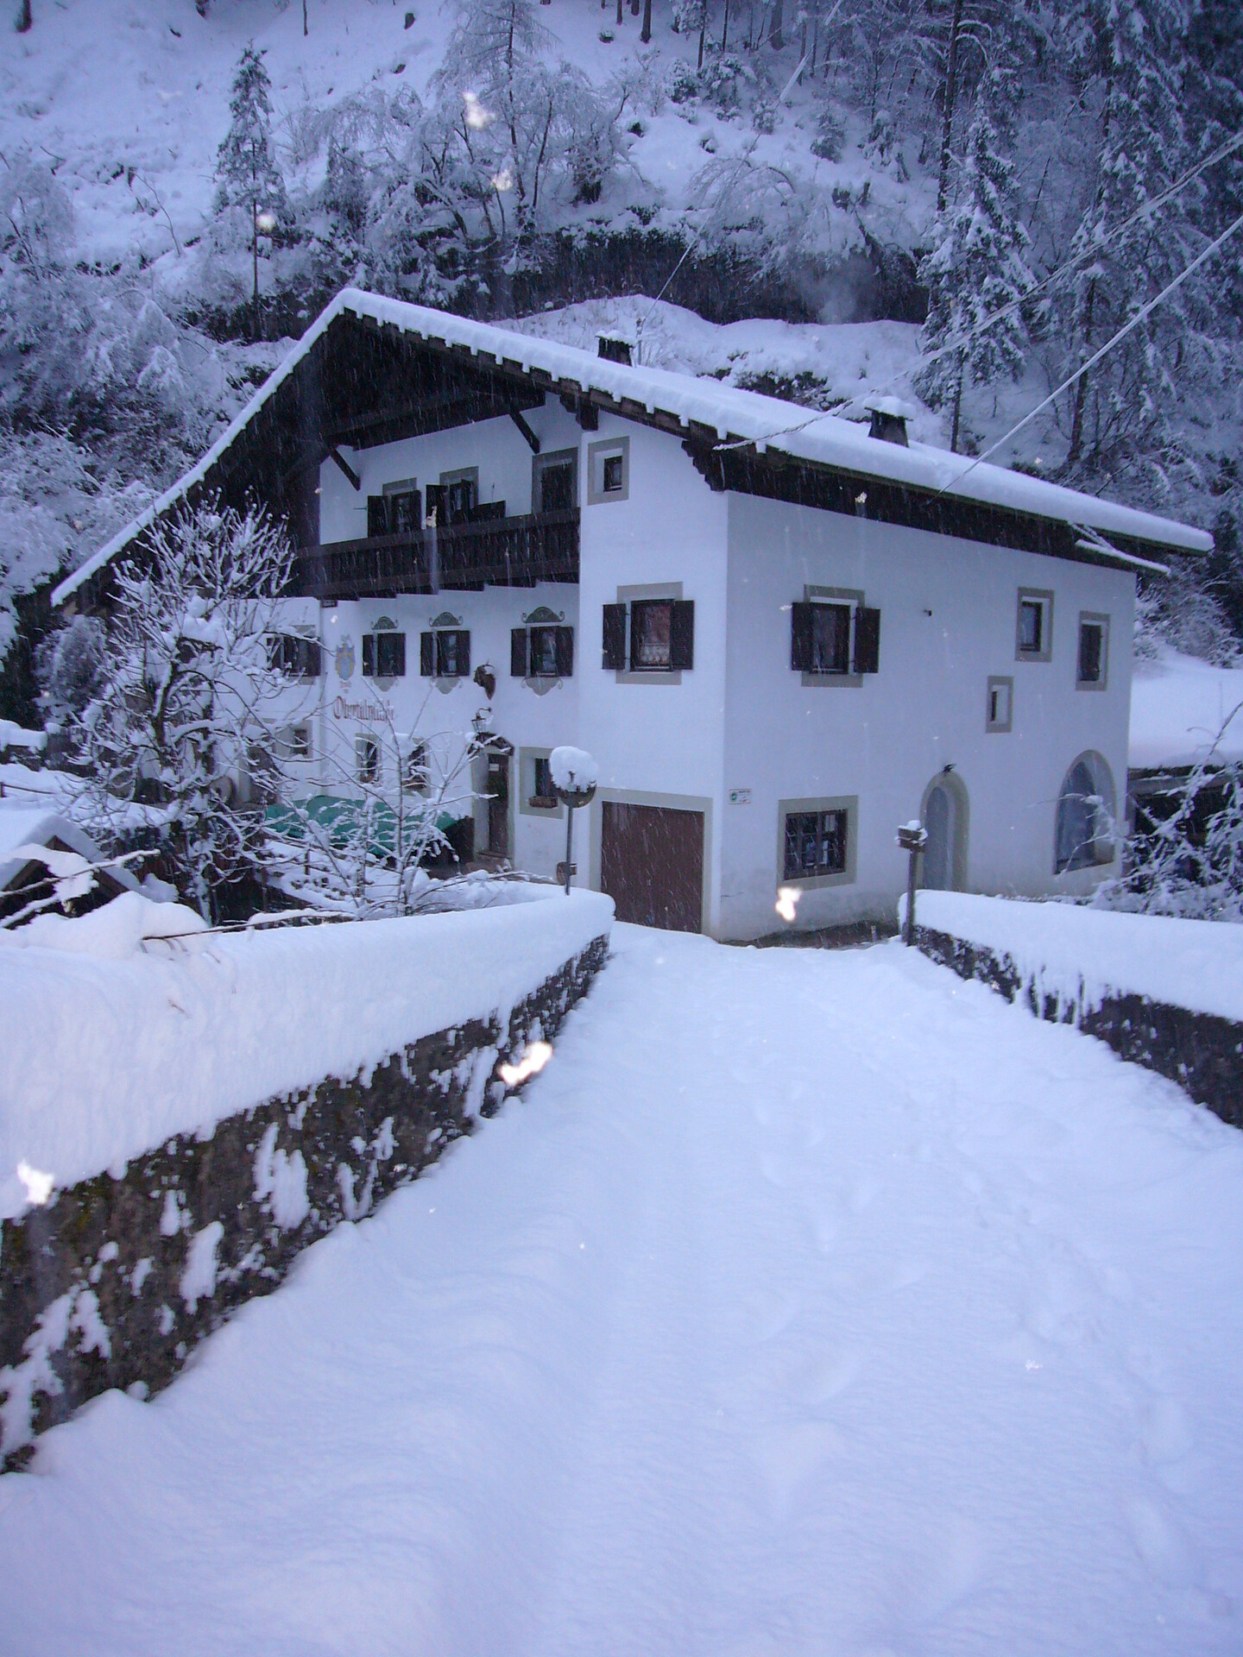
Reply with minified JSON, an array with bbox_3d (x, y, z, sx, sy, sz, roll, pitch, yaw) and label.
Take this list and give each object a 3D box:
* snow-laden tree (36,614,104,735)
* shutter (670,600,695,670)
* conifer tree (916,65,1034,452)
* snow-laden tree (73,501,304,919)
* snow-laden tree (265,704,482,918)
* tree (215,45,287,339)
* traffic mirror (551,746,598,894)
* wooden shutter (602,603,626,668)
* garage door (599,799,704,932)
[{"bbox_3d":[-16.751,-4.364,41.001,2.338,4.412,2.338,1,6,0],"label":"snow-laden tree"},{"bbox_3d":[1.033,-3.225,22.366,0.050,1.140,0.560,-4,8,-41],"label":"shutter"},{"bbox_3d":[13.162,-21.173,50.010,4.441,14.050,4.441,1,6,0],"label":"conifer tree"},{"bbox_3d":[-6.301,-1.492,19.505,3.354,6.408,3.100,1,6,0],"label":"snow-laden tree"},{"bbox_3d":[-3.422,-0.102,18.501,3.003,3.195,2.600,1,6,0],"label":"snow-laden tree"},{"bbox_3d":[-15.995,-27.468,58.007,3.138,12.253,3.138,1,6,0],"label":"tree"},{"bbox_3d":[-0.672,0.017,19.601,0.650,2.436,0.400,3,6,24],"label":"traffic mirror"},{"bbox_3d":[-0.121,-3.388,23.652,0.050,1.140,0.560,-4,8,-41],"label":"wooden shutter"},{"bbox_3d":[0.572,0.683,23.401,0.100,2.120,2.550,-4,8,-41],"label":"garage door"}]

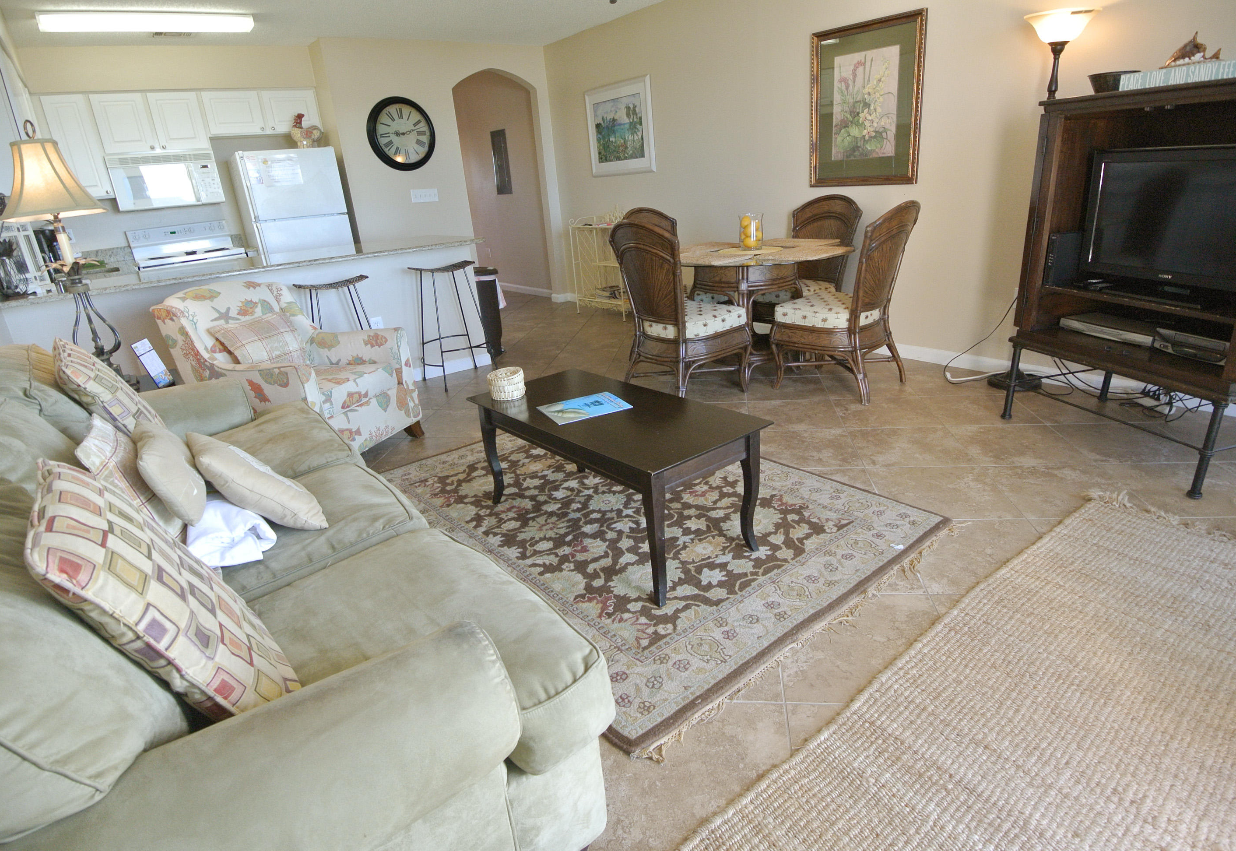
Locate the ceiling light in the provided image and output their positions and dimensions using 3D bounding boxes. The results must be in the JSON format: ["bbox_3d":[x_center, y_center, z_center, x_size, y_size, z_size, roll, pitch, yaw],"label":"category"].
[{"bbox_3d":[-3.077,-2.643,4.192,1.250,0.085,0.240,-16,24,-28],"label":"ceiling light"}]

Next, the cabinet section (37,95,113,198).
[{"bbox_3d":[-4.189,-2.157,4.978,0.300,0.760,0.320,-17,24,-29],"label":"cabinet section"}]

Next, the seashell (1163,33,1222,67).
[{"bbox_3d":[1.865,-1.225,2.071,0.100,0.100,0.170,-9,21,-11],"label":"seashell"}]

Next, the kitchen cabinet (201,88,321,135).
[{"bbox_3d":[-3.163,-2.773,5.659,0.892,0.348,0.330,-19,26,-31],"label":"kitchen cabinet"}]

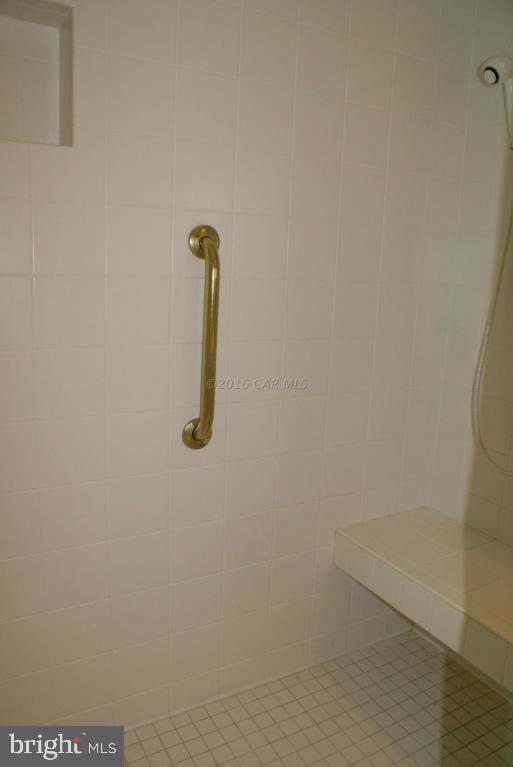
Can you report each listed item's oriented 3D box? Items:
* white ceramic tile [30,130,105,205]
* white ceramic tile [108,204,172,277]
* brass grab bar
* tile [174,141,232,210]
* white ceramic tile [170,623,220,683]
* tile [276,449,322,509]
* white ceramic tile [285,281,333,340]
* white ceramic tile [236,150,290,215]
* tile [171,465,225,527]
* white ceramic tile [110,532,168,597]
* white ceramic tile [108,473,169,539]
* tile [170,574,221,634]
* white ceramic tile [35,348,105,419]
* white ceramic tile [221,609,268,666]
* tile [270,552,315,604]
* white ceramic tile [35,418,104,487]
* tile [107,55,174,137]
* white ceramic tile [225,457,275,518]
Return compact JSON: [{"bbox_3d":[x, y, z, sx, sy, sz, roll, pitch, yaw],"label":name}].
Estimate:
[{"bbox_3d":[-0.383,-0.443,1.168,0.150,0.150,0.009,-4,13,-29],"label":"white ceramic tile"},{"bbox_3d":[-0.260,-0.314,1.275,0.151,0.151,0.009,-4,12,-29],"label":"white ceramic tile"},{"bbox_3d":[-0.114,-0.092,1.349,0.079,0.537,0.080,-4,13,-29],"label":"brass grab bar"},{"bbox_3d":[-0.119,-0.472,1.326,0.152,0.152,0.010,-4,13,-29],"label":"tile"},{"bbox_3d":[-0.166,0.732,1.553,0.152,0.152,0.010,-4,13,-29],"label":"white ceramic tile"},{"bbox_3d":[0.117,0.263,1.614,0.151,0.151,0.009,-4,12,-29],"label":"tile"},{"bbox_3d":[0.136,-0.191,1.528,0.151,0.151,0.009,-4,12,-29],"label":"white ceramic tile"},{"bbox_3d":[0.017,-0.480,1.384,0.152,0.152,0.010,-4,13,-29],"label":"white ceramic tile"},{"bbox_3d":[-0.148,0.281,1.462,0.152,0.152,0.010,-4,13,-29],"label":"tile"},{"bbox_3d":[-0.287,0.442,1.420,0.150,0.150,0.009,-4,13,-29],"label":"white ceramic tile"},{"bbox_3d":[-0.282,0.290,1.388,0.152,0.152,0.010,-4,13,-29],"label":"white ceramic tile"},{"bbox_3d":[-0.163,0.583,1.536,0.152,0.152,0.010,-4,13,-29],"label":"tile"},{"bbox_3d":[-0.402,-0.001,1.256,0.150,0.150,0.009,-4,13,-29],"label":"white ceramic tile"},{"bbox_3d":[-0.032,0.723,1.627,0.152,0.152,0.010,-4,13,-29],"label":"white ceramic tile"},{"bbox_3d":[0.104,0.562,1.671,0.151,0.151,0.009,-4,12,-29],"label":"tile"},{"bbox_3d":[-0.409,0.150,1.283,0.152,0.152,0.010,-4,13,-29],"label":"white ceramic tile"},{"bbox_3d":[-0.242,-0.604,1.213,0.150,0.150,0.009,-4,13,-29],"label":"tile"},{"bbox_3d":[-0.019,0.273,1.539,0.151,0.151,0.009,-4,12,-29],"label":"white ceramic tile"}]

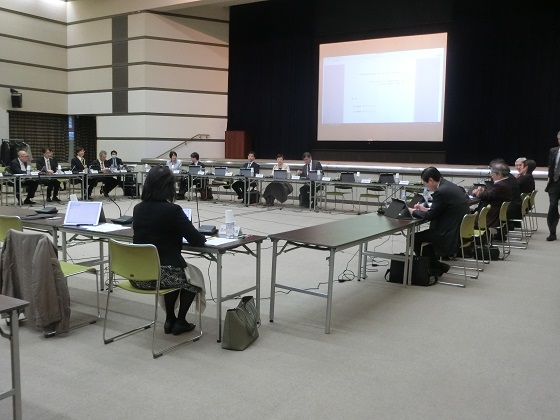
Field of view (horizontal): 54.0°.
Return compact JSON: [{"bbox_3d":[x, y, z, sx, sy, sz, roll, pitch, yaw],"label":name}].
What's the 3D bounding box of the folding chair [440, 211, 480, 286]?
[{"bbox_3d":[1.840,0.383,5.965,0.530,0.755,0.500,5,7,32],"label":"folding chair"}]

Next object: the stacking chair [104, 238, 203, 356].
[{"bbox_3d":[-0.906,0.579,4.005,0.525,0.770,0.550,5,7,31],"label":"stacking chair"}]

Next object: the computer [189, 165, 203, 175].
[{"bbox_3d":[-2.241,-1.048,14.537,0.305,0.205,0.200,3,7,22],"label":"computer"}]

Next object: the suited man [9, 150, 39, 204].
[{"bbox_3d":[-6.122,-0.778,13.125,0.770,1.245,0.520,5,8,34],"label":"suited man"}]

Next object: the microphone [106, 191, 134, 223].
[{"bbox_3d":[-1.501,-0.036,5.117,0.155,0.300,0.250,5,7,32],"label":"microphone"}]

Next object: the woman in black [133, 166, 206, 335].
[{"bbox_3d":[-0.793,0.318,4.114,0.510,1.270,0.640,5,7,31],"label":"woman in black"}]

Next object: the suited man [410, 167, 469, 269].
[{"bbox_3d":[1.742,0.149,6.041,0.660,1.220,0.480,5,8,32],"label":"suited man"}]

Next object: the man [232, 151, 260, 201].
[{"bbox_3d":[-0.874,-0.847,14.359,0.520,1.335,0.770,6,8,35],"label":"man"}]

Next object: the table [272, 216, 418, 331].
[{"bbox_3d":[0.631,0.525,5.115,0.600,0.700,1.800,5,7,32],"label":"table"}]

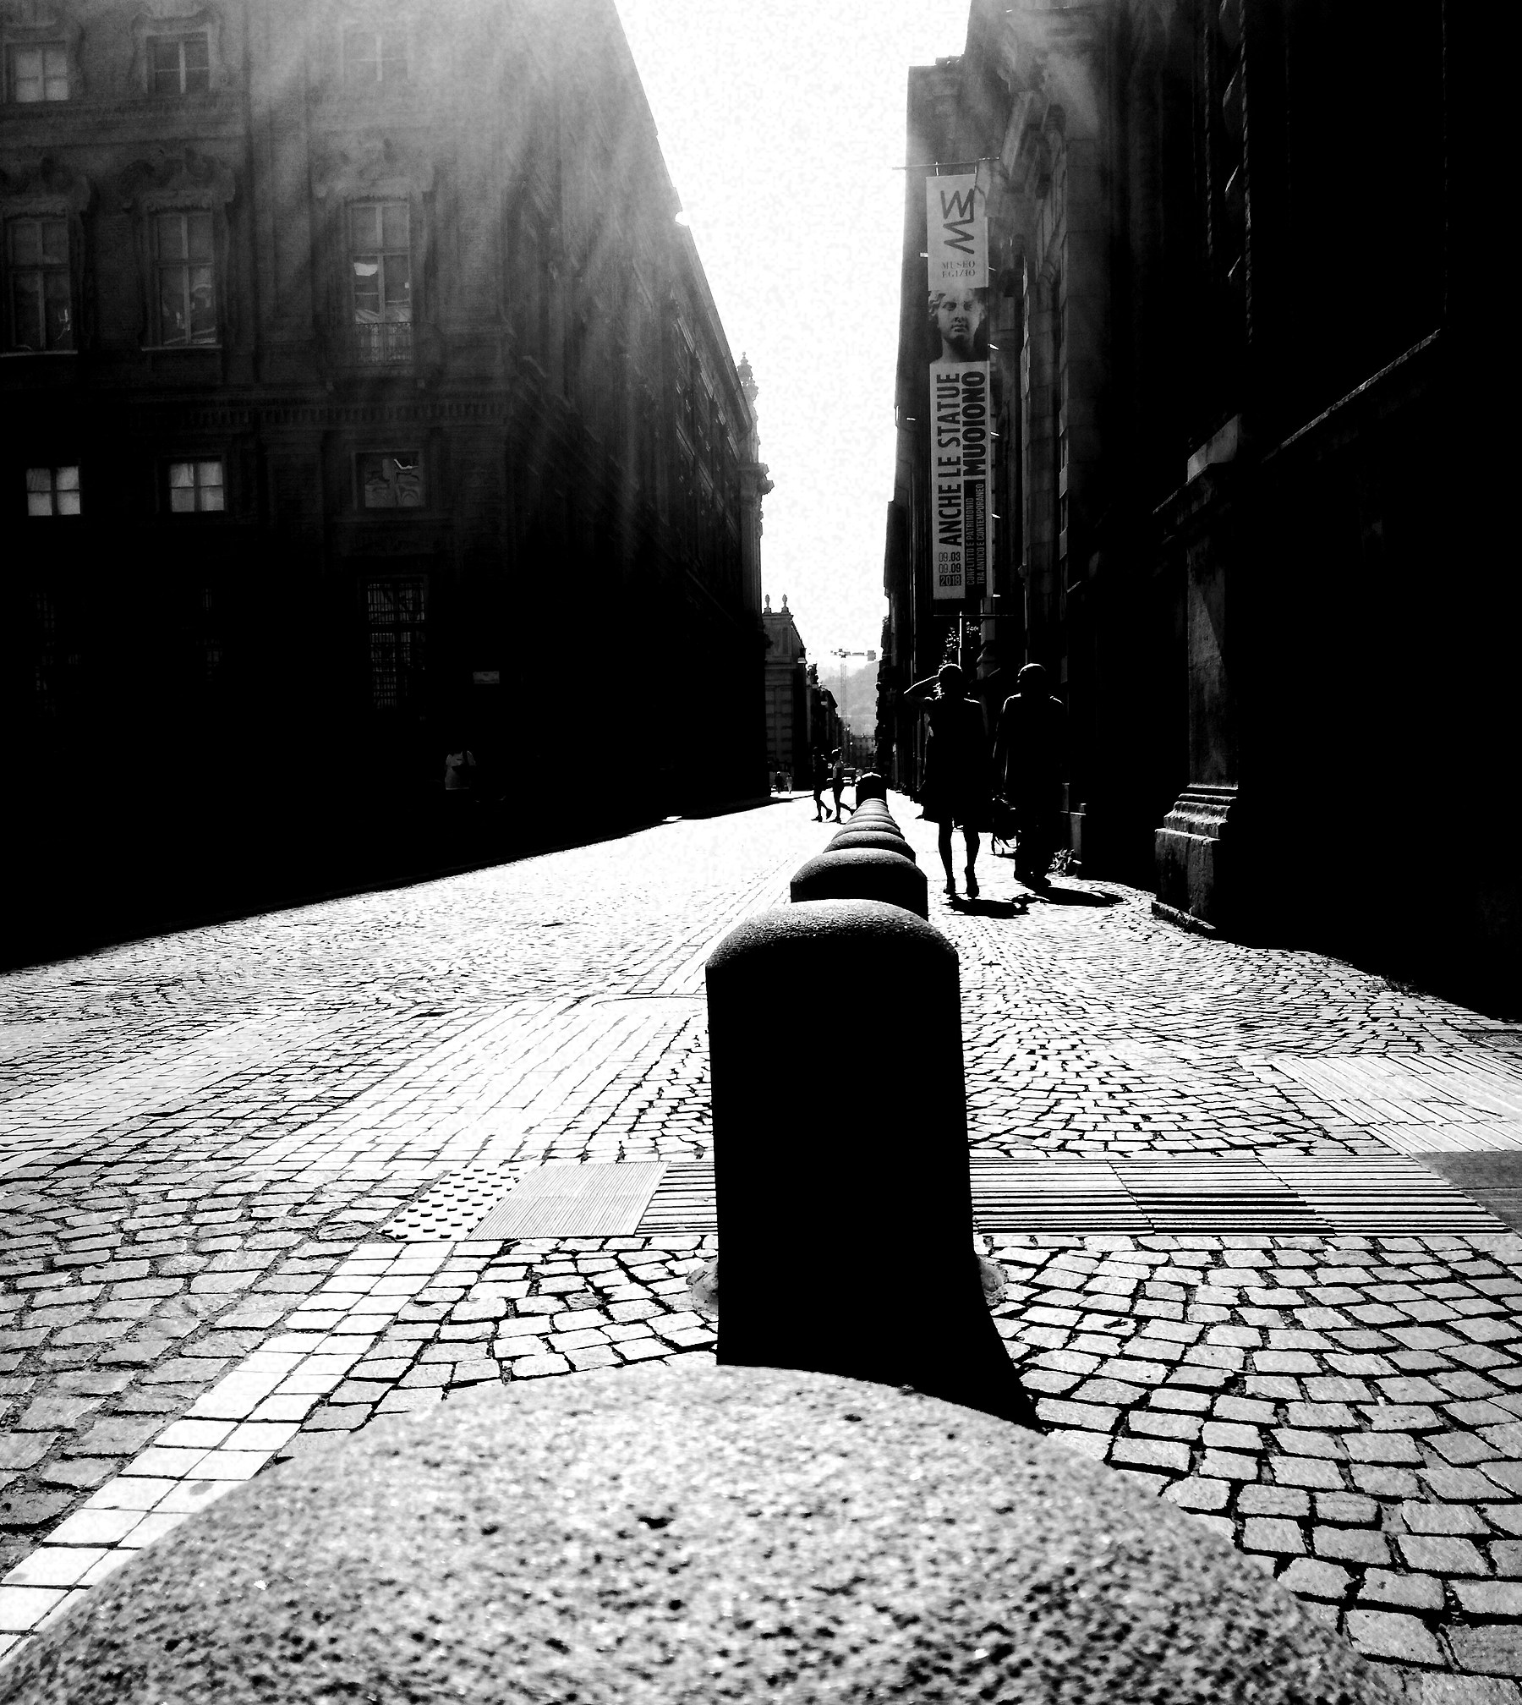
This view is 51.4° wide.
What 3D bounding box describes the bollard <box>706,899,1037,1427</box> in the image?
[{"bbox_3d":[0.125,0.379,2.540,0.410,0.605,0.410,-1,2,4],"label":"bollard"}]

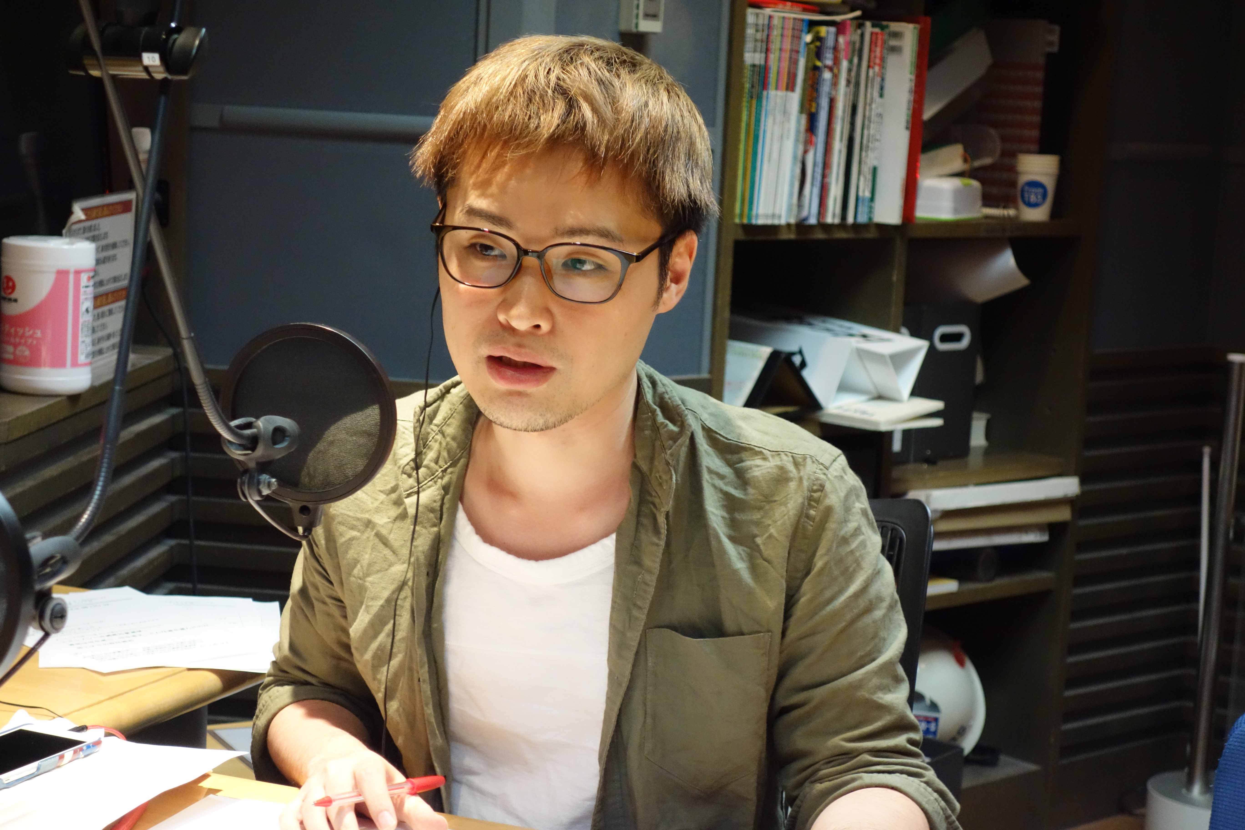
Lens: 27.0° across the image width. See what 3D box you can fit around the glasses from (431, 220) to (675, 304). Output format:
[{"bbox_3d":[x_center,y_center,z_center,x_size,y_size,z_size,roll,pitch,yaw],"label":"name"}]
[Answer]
[{"bbox_3d":[-0.041,-0.114,1.695,0.146,0.044,0.144,9,19,13],"label":"glasses"}]

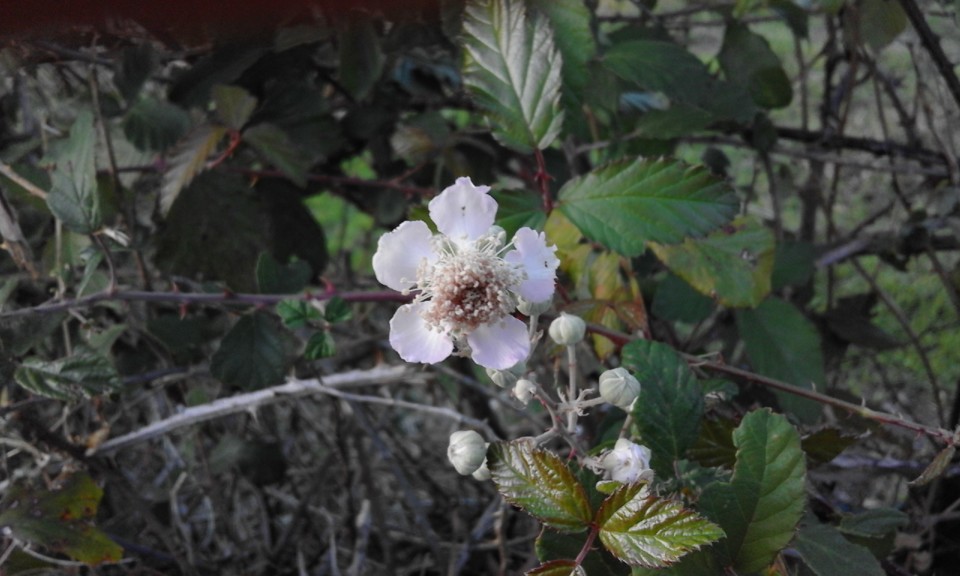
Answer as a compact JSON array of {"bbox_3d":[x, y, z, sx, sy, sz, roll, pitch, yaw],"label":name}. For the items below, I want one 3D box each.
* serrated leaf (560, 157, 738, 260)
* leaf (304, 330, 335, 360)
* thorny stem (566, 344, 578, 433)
[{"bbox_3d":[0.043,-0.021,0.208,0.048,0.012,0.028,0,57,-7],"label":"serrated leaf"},{"bbox_3d":[-0.046,0.016,0.230,0.009,0.009,0.004,6,-12,1],"label":"leaf"},{"bbox_3d":[0.019,0.021,0.166,0.002,0.018,0.002,0,0,0],"label":"thorny stem"}]

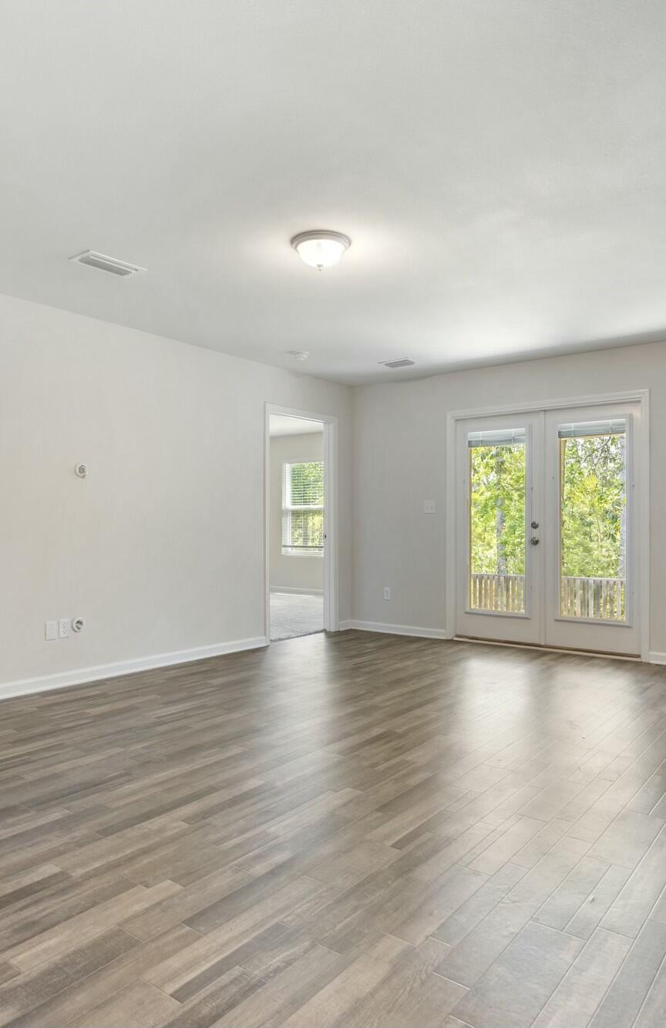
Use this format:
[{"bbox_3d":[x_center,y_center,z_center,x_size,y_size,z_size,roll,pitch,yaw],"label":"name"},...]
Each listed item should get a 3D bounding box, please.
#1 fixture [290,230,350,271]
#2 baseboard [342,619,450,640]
[{"bbox_3d":[-0.059,-1.265,3.369,0.300,0.136,0.300,0,-1,0],"label":"fixture"},{"bbox_3d":[0.559,1.107,6.514,1.070,0.088,0.220,-1,-1,38],"label":"baseboard"}]

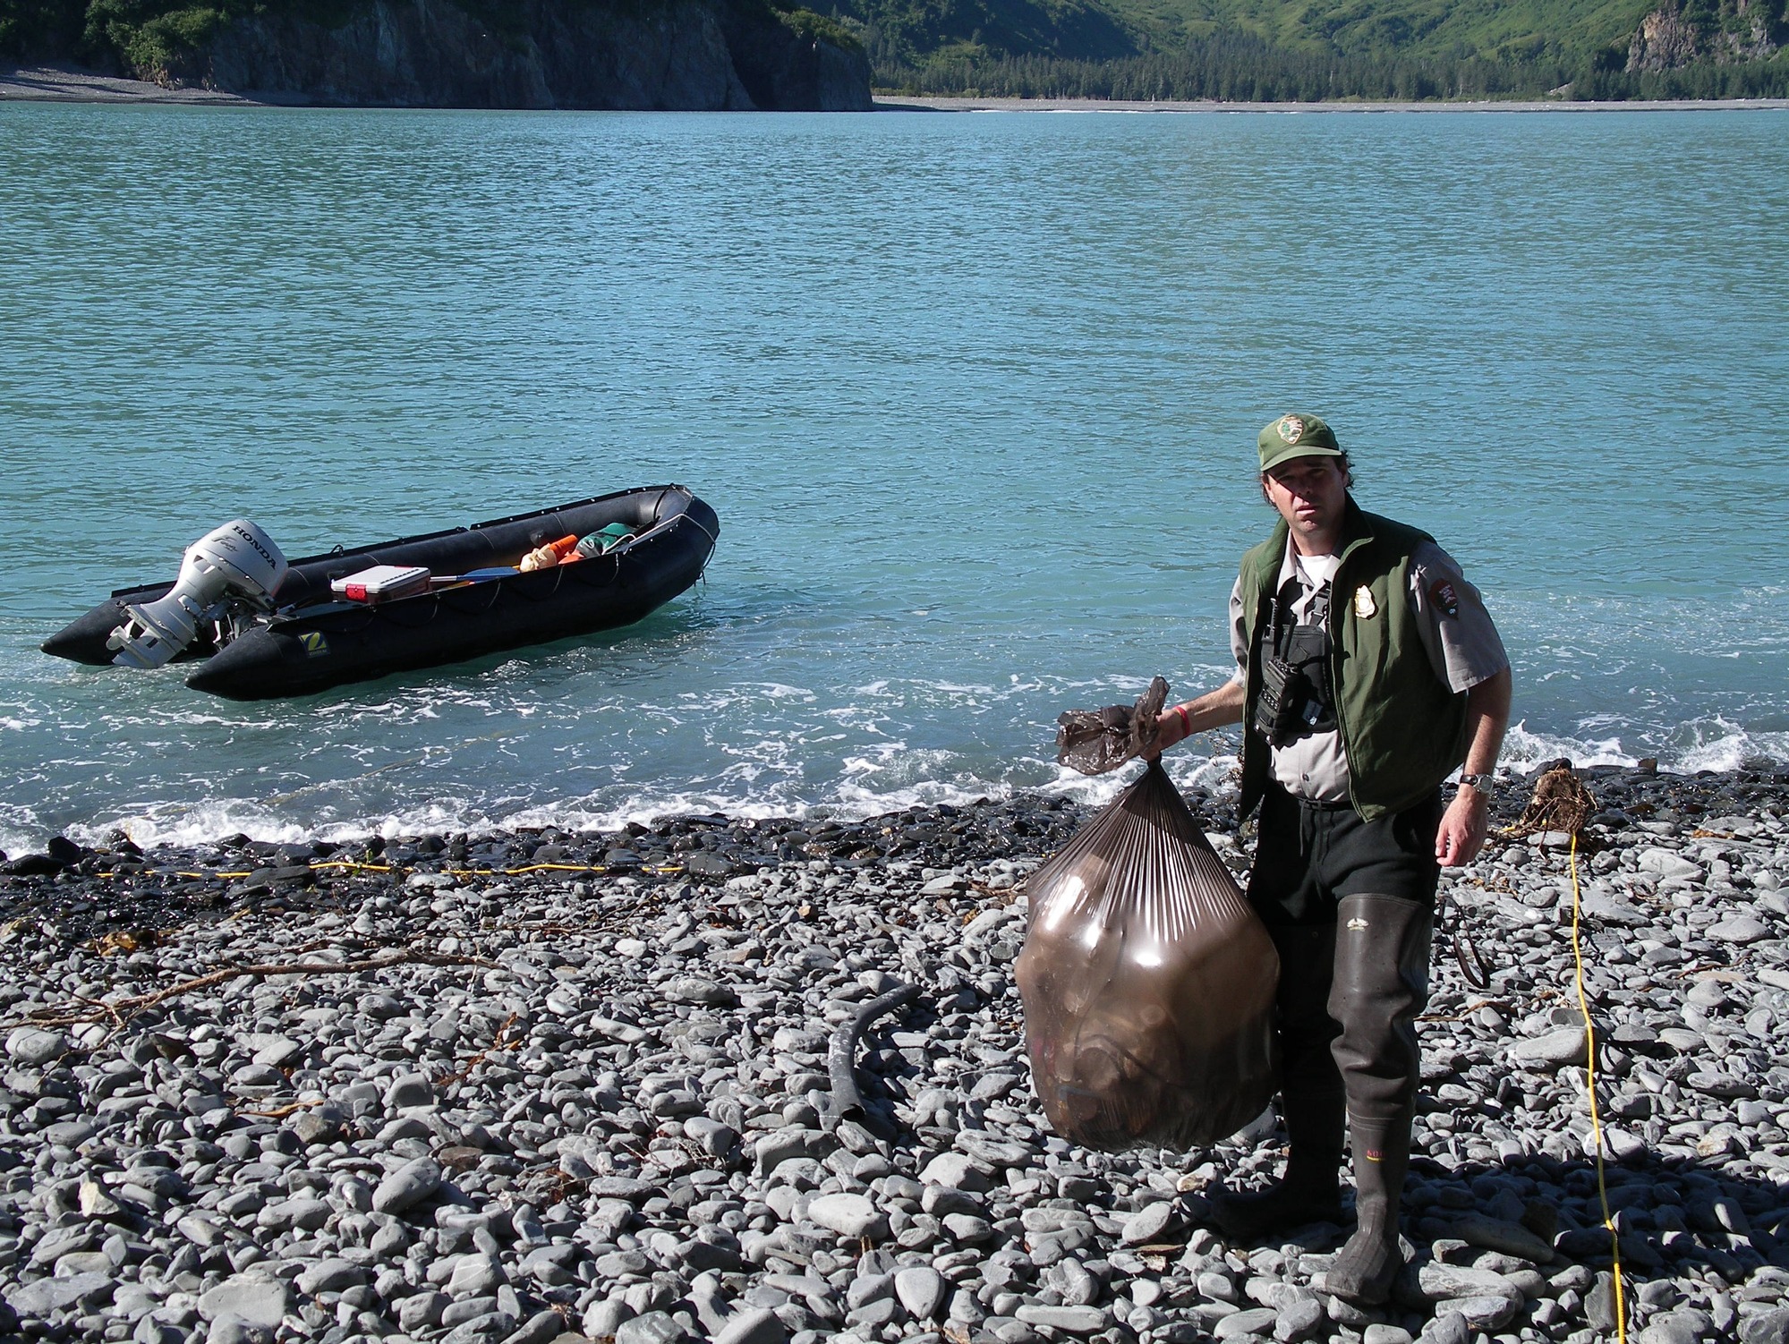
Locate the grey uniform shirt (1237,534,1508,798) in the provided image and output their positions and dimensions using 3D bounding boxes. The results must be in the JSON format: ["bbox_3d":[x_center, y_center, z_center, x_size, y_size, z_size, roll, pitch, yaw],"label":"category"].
[{"bbox_3d":[0.975,0.004,5.543,0.580,0.600,0.330,6,13,25],"label":"grey uniform shirt"}]

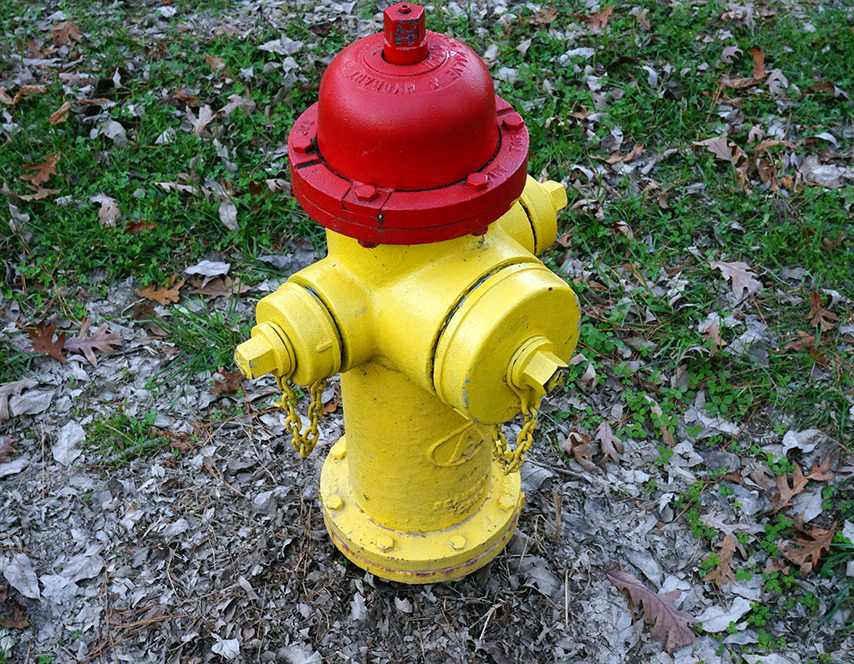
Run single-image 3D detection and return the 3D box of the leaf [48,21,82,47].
[{"bbox_3d":[-0.863,-0.702,2.765,0.077,0.028,0.072,-19,65,-16],"label":"leaf"}]

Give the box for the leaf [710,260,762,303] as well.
[{"bbox_3d":[0.549,-0.097,2.056,0.059,0.025,0.097,-19,52,-10],"label":"leaf"}]

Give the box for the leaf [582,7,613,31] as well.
[{"bbox_3d":[0.393,-0.698,2.598,0.088,0.025,0.062,-18,45,-17],"label":"leaf"}]

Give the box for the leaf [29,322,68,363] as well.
[{"bbox_3d":[-0.640,0.019,1.979,0.055,0.020,0.113,-15,49,-15],"label":"leaf"}]

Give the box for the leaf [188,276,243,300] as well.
[{"bbox_3d":[-0.356,-0.076,1.992,0.096,0.022,0.042,-3,43,-2],"label":"leaf"}]

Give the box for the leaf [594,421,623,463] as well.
[{"bbox_3d":[0.270,0.162,1.722,0.040,0.016,0.078,1,43,3],"label":"leaf"}]

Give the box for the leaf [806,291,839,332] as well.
[{"bbox_3d":[0.668,-0.034,1.996,0.046,0.025,0.079,-23,54,-10],"label":"leaf"}]

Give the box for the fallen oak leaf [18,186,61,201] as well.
[{"bbox_3d":[-0.725,-0.261,2.179,0.081,0.025,0.032,-15,45,-14],"label":"fallen oak leaf"}]

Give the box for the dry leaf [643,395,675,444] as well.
[{"bbox_3d":[0.343,0.130,1.716,0.020,0.020,0.085,-8,43,-7],"label":"dry leaf"}]

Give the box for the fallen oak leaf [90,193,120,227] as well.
[{"bbox_3d":[-0.582,-0.224,2.120,0.039,0.025,0.094,-23,47,-21],"label":"fallen oak leaf"}]

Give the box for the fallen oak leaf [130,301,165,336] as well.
[{"bbox_3d":[-0.462,-0.019,1.934,0.031,0.022,0.079,-20,46,-19],"label":"fallen oak leaf"}]

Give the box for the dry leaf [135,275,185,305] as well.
[{"bbox_3d":[-0.446,-0.075,1.970,0.081,0.022,0.065,12,45,14],"label":"dry leaf"}]

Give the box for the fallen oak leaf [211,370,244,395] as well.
[{"bbox_3d":[-0.314,0.080,1.824,0.057,0.022,0.040,-18,45,-16],"label":"fallen oak leaf"}]

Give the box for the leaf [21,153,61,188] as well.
[{"bbox_3d":[-0.735,-0.303,2.211,0.074,0.025,0.080,-12,44,-11],"label":"leaf"}]

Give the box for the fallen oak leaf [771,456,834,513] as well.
[{"bbox_3d":[0.520,0.208,1.641,0.130,0.025,0.047,-25,48,-23],"label":"fallen oak leaf"}]

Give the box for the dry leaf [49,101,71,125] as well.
[{"bbox_3d":[-0.744,-0.447,2.380,0.029,0.025,0.065,9,44,12],"label":"dry leaf"}]

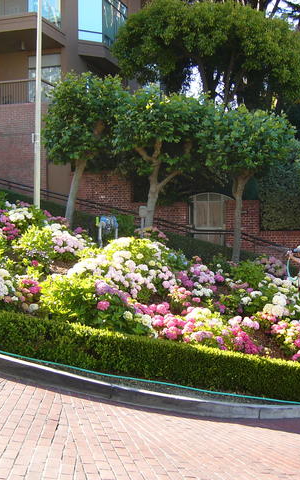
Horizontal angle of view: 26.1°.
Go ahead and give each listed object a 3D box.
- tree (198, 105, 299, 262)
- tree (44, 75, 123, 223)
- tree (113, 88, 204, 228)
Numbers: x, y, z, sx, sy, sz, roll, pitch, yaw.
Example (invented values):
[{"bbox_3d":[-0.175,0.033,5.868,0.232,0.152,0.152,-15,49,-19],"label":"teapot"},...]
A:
[{"bbox_3d":[2.350,-1.362,15.600,2.360,3.810,2.200,0,0,17],"label":"tree"},{"bbox_3d":[-1.726,-2.350,16.800,2.130,4.000,2.100,0,0,0],"label":"tree"},{"bbox_3d":[0.188,-1.978,16.200,2.250,3.630,2.200,0,0,0],"label":"tree"}]

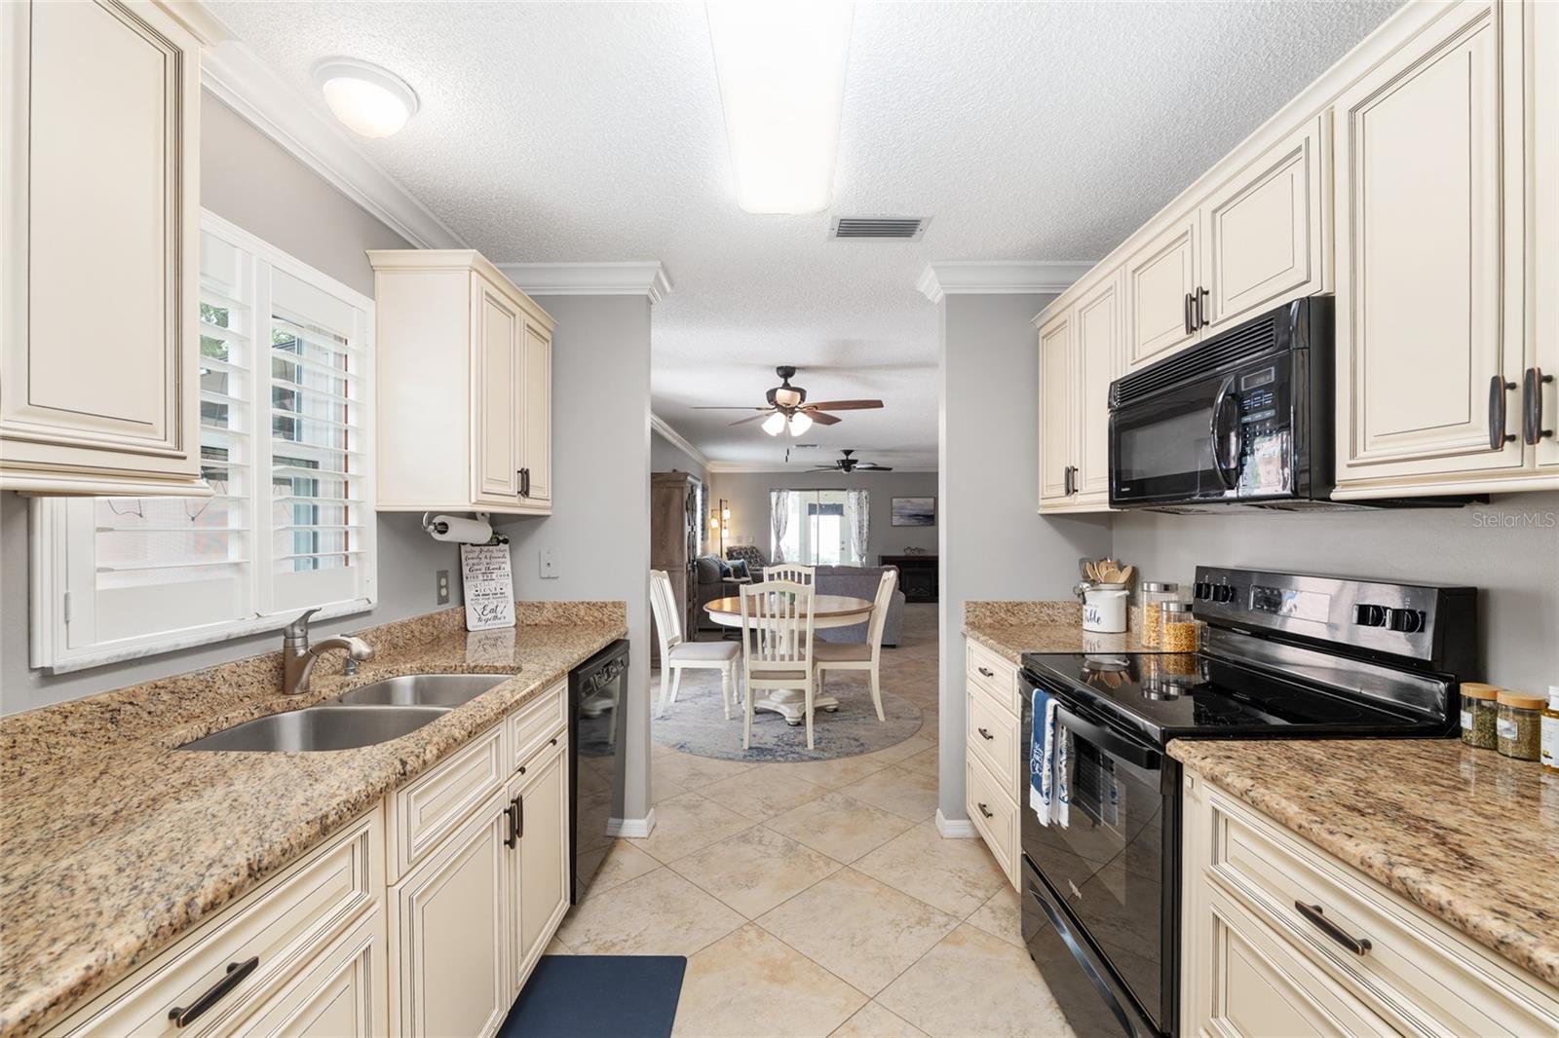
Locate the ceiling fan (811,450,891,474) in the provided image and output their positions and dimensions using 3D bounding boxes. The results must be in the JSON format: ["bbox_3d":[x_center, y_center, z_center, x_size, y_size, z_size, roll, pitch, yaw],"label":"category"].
[{"bbox_3d":[0.965,-0.811,8.550,1.300,0.360,1.300,0,-1,1],"label":"ceiling fan"}]

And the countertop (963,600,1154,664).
[{"bbox_3d":[1.111,0.429,2.325,0.650,0.140,0.590,0,-1,1],"label":"countertop"}]

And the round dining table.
[{"bbox_3d":[0.073,1.019,4.450,1.250,0.770,1.250,0,-1,0],"label":"round dining table"}]

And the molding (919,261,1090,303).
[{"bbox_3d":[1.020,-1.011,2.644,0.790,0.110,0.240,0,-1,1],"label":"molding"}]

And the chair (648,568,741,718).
[{"bbox_3d":[-0.605,0.894,4.440,0.590,1.020,0.470,0,-1,7],"label":"chair"}]

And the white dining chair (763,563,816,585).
[{"bbox_3d":[0.092,0.898,4.993,0.450,1.010,0.570,0,-1,1],"label":"white dining chair"}]

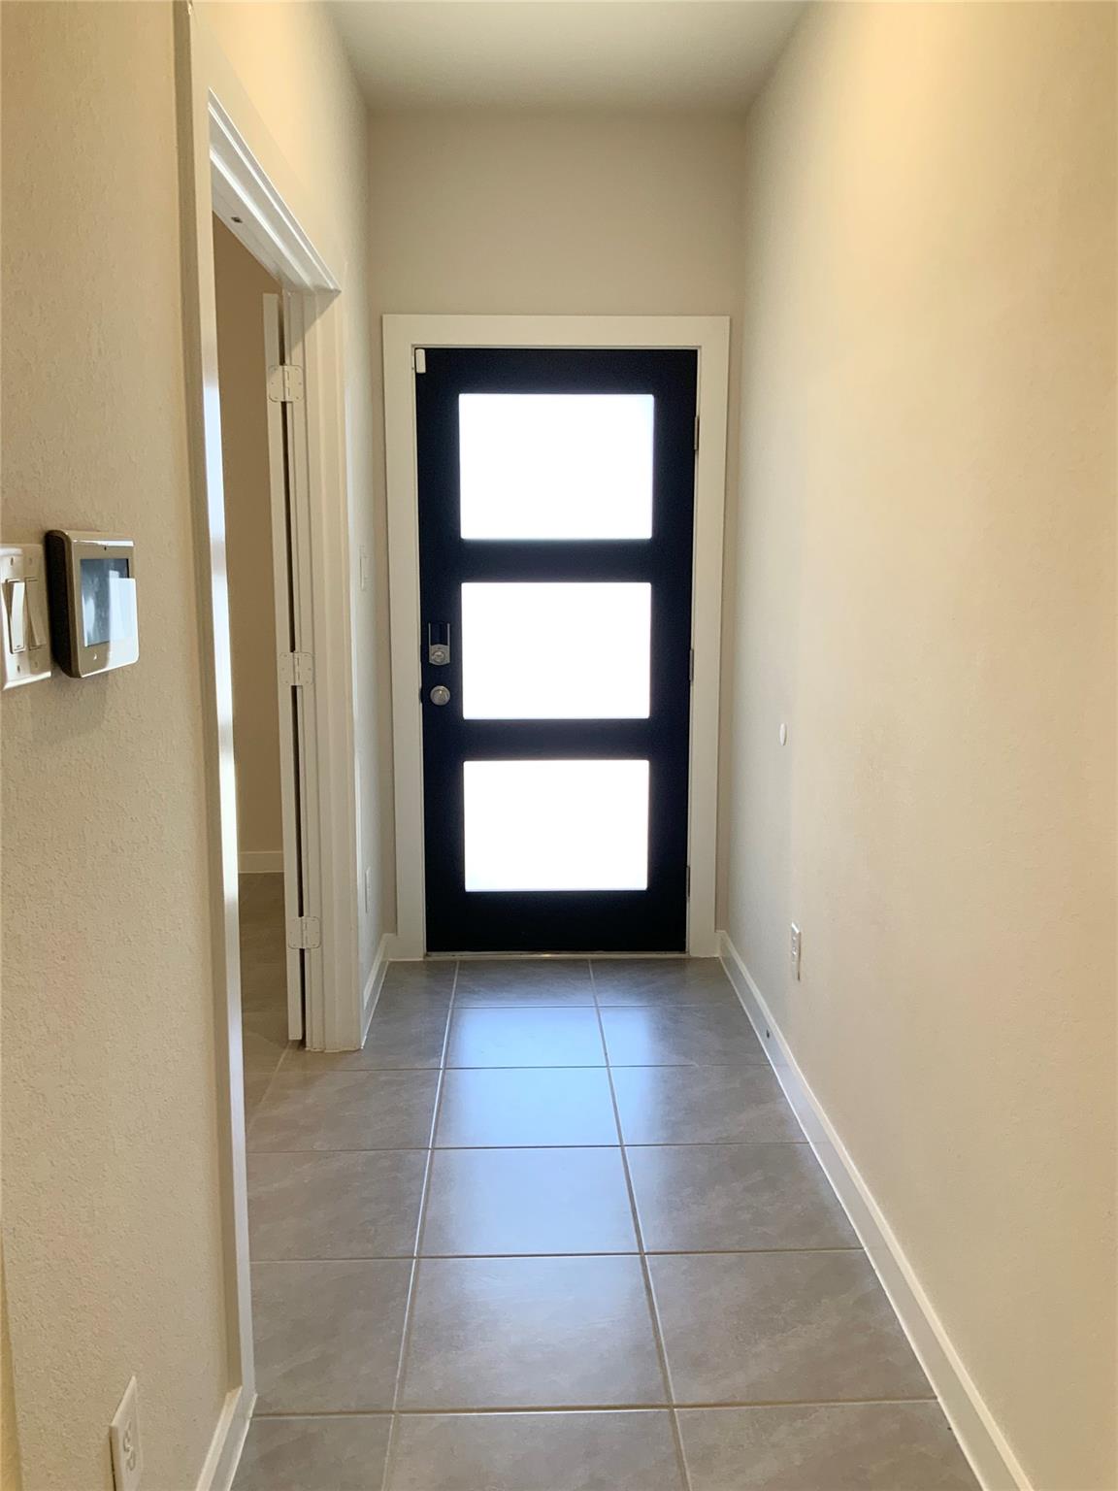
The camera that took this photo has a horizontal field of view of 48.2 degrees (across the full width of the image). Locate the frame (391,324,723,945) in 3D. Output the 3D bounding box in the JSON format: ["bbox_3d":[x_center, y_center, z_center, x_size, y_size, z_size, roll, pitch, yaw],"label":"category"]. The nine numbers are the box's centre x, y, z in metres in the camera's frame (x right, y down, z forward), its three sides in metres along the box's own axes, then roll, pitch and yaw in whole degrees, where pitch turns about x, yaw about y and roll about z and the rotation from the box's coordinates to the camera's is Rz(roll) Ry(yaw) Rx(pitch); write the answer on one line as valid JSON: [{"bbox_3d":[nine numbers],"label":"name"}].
[{"bbox_3d":[-0.005,-0.322,4.199,1.115,2.150,0.050,0,9,-2],"label":"frame"}]

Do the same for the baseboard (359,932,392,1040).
[{"bbox_3d":[-0.584,0.758,3.948,0.019,0.093,0.750,0,9,-2],"label":"baseboard"}]

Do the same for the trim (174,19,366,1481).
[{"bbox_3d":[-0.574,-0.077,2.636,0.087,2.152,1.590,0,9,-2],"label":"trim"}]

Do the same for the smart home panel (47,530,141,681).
[{"bbox_3d":[-0.494,-0.151,1.334,0.025,0.137,0.200,0,9,-2],"label":"smart home panel"}]

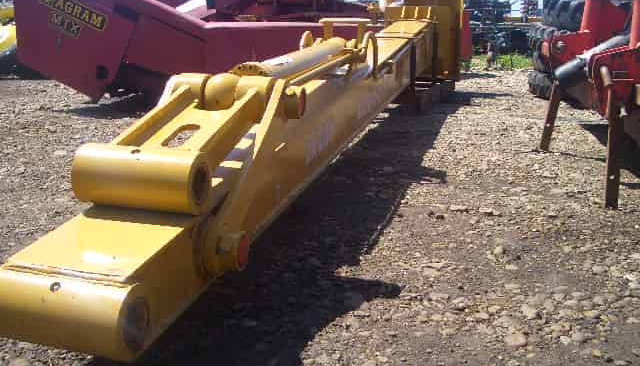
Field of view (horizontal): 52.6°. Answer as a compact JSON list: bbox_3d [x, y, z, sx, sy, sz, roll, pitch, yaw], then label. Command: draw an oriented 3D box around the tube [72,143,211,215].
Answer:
[{"bbox_3d":[-0.656,-0.017,2.403,0.446,0.228,0.228,5,15,11],"label":"tube"}]

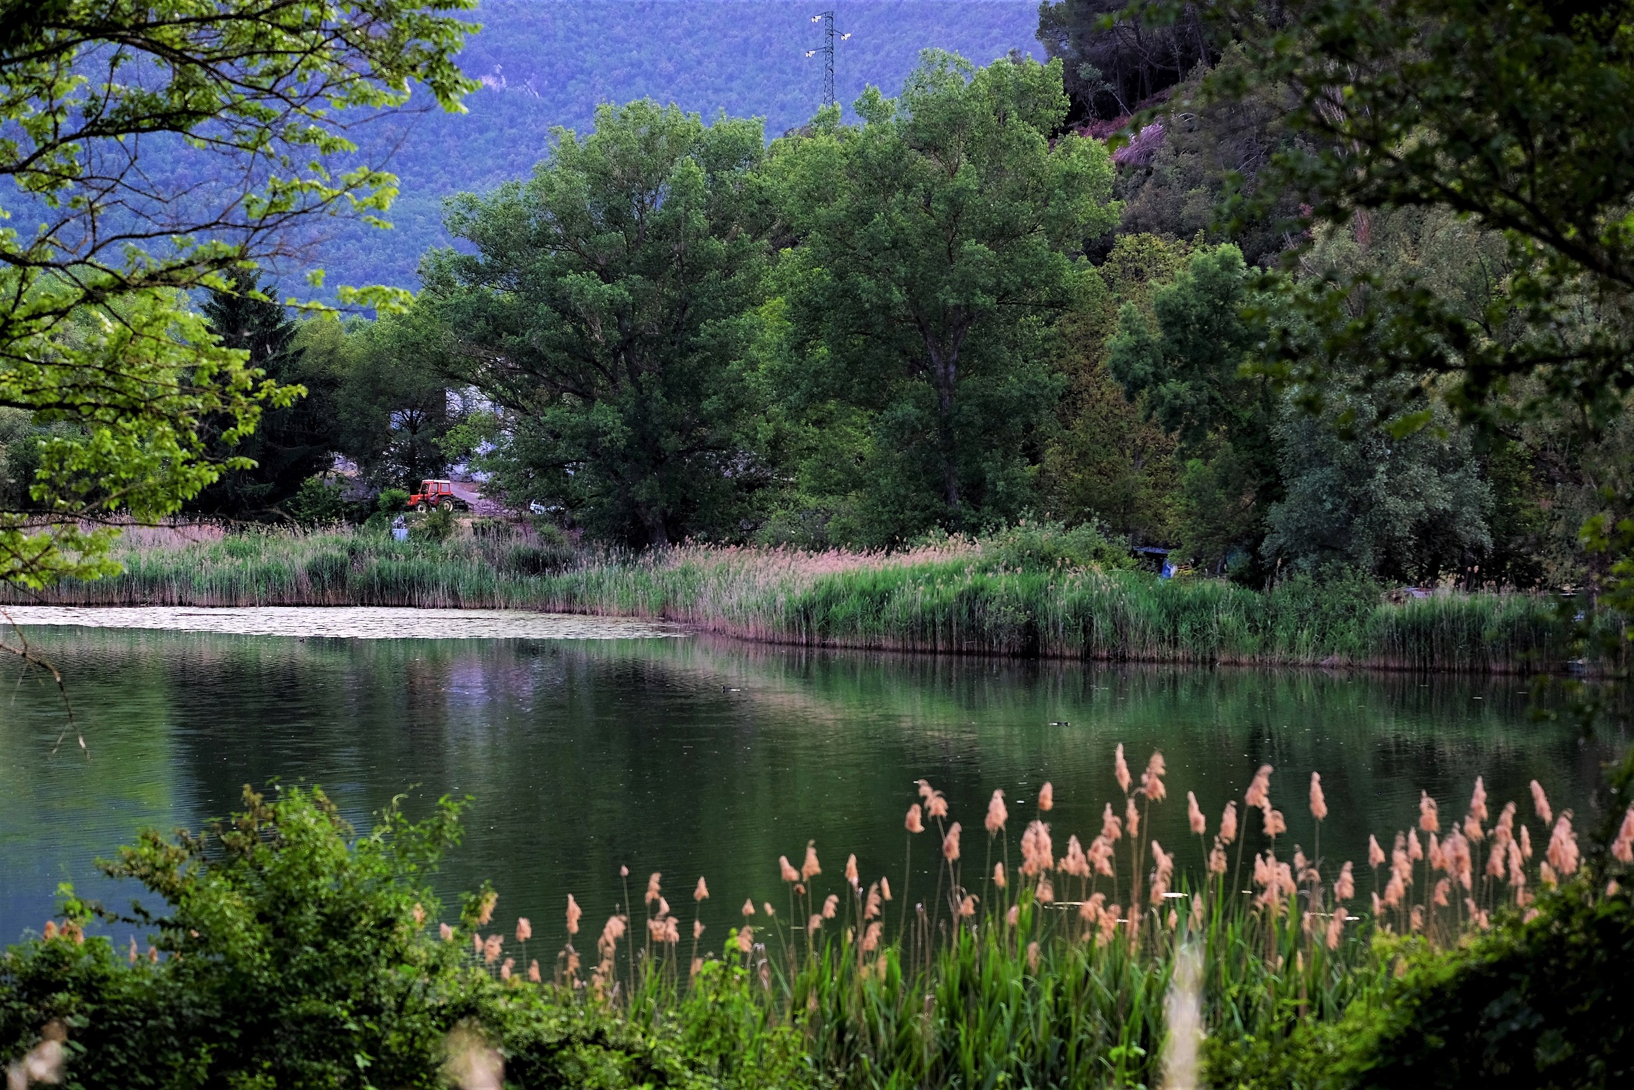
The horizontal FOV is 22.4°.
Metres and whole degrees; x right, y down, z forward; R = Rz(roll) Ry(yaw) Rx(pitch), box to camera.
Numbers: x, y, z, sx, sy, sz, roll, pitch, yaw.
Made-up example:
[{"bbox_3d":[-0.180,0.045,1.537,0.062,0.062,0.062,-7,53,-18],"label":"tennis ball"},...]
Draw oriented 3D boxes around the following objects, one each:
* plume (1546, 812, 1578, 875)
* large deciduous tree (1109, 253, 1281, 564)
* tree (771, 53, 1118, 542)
[{"bbox_3d":[5.055,2.021,28.000,0.216,0.441,0.180,0,1,0],"label":"plume"},{"bbox_3d":[17.934,-6.364,197.000,8.282,16.016,8.500,0,1,0],"label":"large deciduous tree"},{"bbox_3d":[7.264,-13.548,235.000,19.686,28.839,18.000,0,1,0],"label":"tree"}]

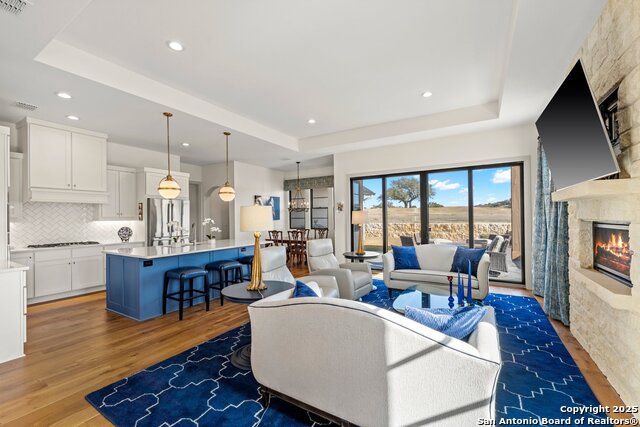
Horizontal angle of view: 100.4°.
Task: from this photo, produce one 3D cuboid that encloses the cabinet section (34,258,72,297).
[{"bbox_3d":[-4.731,1.084,4.658,0.560,0.568,0.454,-1,-1,31],"label":"cabinet section"}]

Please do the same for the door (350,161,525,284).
[{"bbox_3d":[2.409,0.214,6.186,3.710,2.429,0.130,-1,-1,31],"label":"door"}]

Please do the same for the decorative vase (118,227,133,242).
[{"bbox_3d":[-4.111,0.451,5.642,0.260,0.315,0.260,-1,-1,31],"label":"decorative vase"}]

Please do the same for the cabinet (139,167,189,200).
[{"bbox_3d":[-3.801,-0.647,6.386,0.640,0.650,1.030,-1,-1,31],"label":"cabinet"}]

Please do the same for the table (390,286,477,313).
[{"bbox_3d":[1.354,1.210,3.035,0.880,0.430,1.280,-1,-1,31],"label":"table"}]

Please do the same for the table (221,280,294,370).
[{"bbox_3d":[-0.607,1.089,2.659,0.690,0.686,0.690,-1,-1,0],"label":"table"}]

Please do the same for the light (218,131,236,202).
[{"bbox_3d":[-1.791,-0.886,5.165,0.310,1.333,0.310,-1,-1,31],"label":"light"}]

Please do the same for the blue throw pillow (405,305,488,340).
[{"bbox_3d":[0.766,0.764,1.683,0.460,0.440,0.160,-1,29,8],"label":"blue throw pillow"}]

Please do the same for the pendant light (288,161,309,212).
[{"bbox_3d":[-0.661,-0.801,8.158,0.640,1.520,0.640,-1,-1,0],"label":"pendant light"}]

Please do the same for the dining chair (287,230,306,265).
[{"bbox_3d":[-0.526,0.993,7.689,0.540,1.000,0.580,-1,-1,31],"label":"dining chair"}]

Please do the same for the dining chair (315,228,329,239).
[{"bbox_3d":[-0.055,0.996,8.445,0.530,1.000,0.560,-1,-1,31],"label":"dining chair"}]

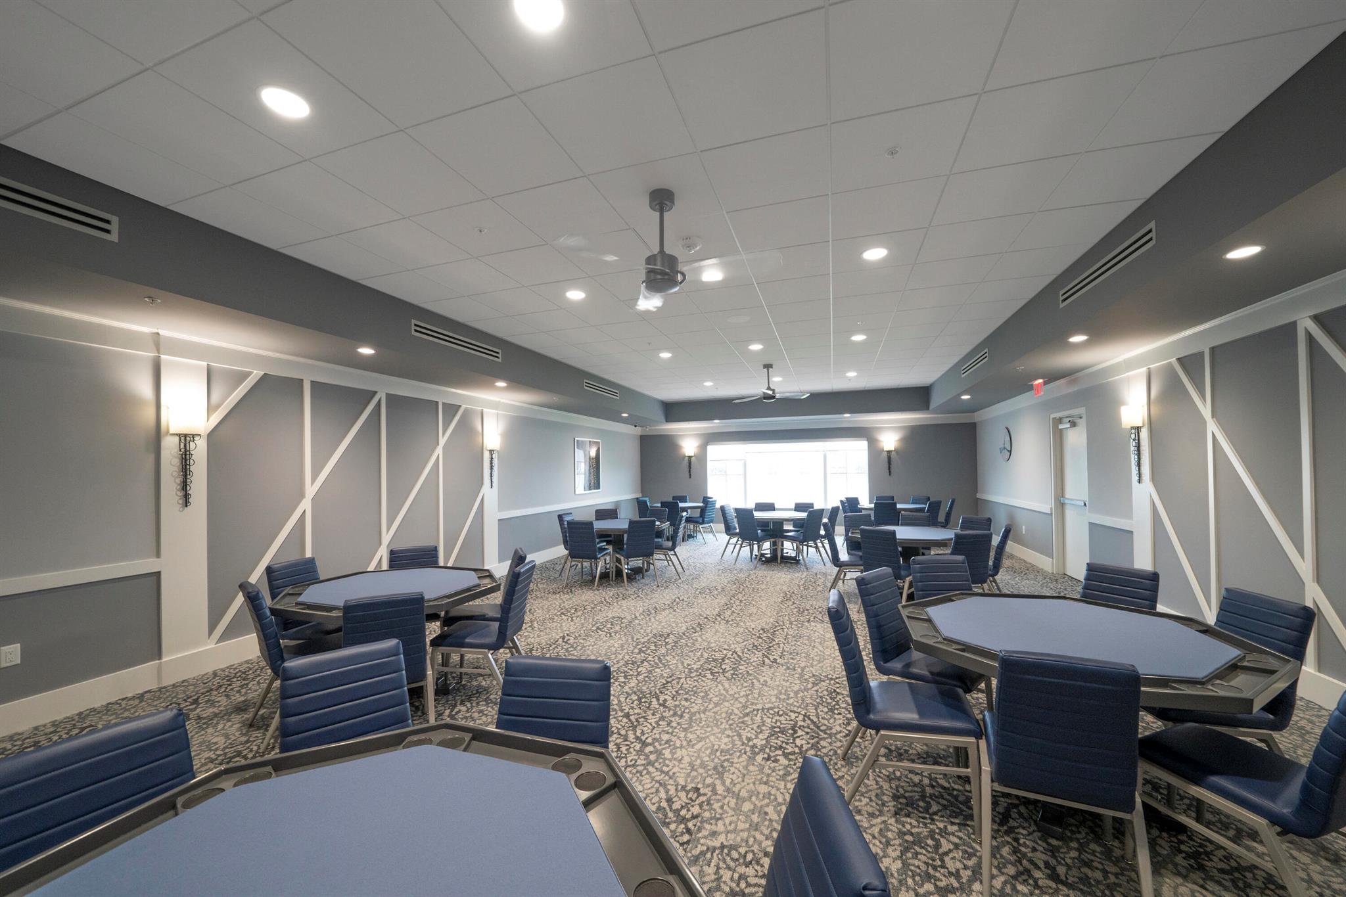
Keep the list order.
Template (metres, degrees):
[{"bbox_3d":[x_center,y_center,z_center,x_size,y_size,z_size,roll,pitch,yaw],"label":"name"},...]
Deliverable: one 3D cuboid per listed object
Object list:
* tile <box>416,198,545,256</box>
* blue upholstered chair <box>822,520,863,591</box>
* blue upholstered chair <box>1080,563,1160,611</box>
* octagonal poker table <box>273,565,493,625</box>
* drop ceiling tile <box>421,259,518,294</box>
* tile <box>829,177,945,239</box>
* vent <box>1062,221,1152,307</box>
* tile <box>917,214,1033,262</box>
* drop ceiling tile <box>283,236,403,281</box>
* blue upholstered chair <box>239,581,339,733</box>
[{"bbox_3d":[-1.267,-1.437,3.013,0.605,0.020,0.605,-1,-2,19],"label":"tile"},{"bbox_3d":[2.242,1.339,5.686,0.600,0.880,0.410,-1,-2,26],"label":"blue upholstered chair"},{"bbox_3d":[2.456,1.129,2.510,0.550,0.860,0.445,0,-2,-33],"label":"blue upholstered chair"},{"bbox_3d":[-1.764,1.273,2.902,1.220,0.760,1.200,-1,-2,20],"label":"octagonal poker table"},{"bbox_3d":[-1.652,-1.398,3.670,0.600,0.020,0.600,-1,-3,18],"label":"drop ceiling tile"},{"bbox_3d":[1.297,-1.471,2.774,0.600,0.020,0.600,-1,-3,18],"label":"tile"},{"bbox_3d":[2.939,-1.216,3.081,0.030,0.135,1.160,-1,-2,20],"label":"vent"},{"bbox_3d":[2.077,-1.464,3.147,0.600,0.020,0.600,-1,-3,18],"label":"tile"},{"bbox_3d":[-2.412,-1.403,3.323,0.600,0.020,0.600,-1,-3,18],"label":"drop ceiling tile"},{"bbox_3d":[-2.243,1.238,2.760,0.400,0.880,0.600,-2,-3,43],"label":"blue upholstered chair"}]

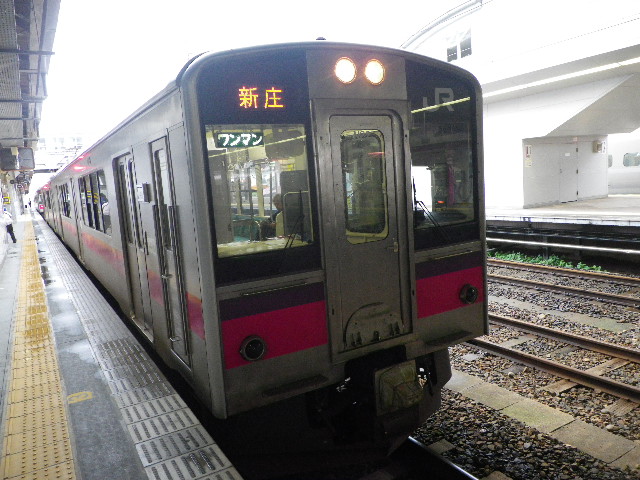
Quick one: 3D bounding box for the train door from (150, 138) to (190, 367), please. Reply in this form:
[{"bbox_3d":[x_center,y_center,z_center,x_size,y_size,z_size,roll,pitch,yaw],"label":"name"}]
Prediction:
[{"bbox_3d":[-1.320,0.110,4.648,0.080,1.980,0.664,-8,8,-29],"label":"train door"}]

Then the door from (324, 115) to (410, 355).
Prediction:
[{"bbox_3d":[0.431,-0.082,4.380,0.741,1.950,0.080,-8,8,-29],"label":"door"}]

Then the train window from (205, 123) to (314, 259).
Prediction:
[{"bbox_3d":[-0.431,-0.392,3.864,0.795,0.946,0.070,-8,8,-29],"label":"train window"}]

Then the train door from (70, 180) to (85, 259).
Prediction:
[{"bbox_3d":[-6.146,-0.530,13.131,0.080,2.028,1.122,-8,8,-29],"label":"train door"}]

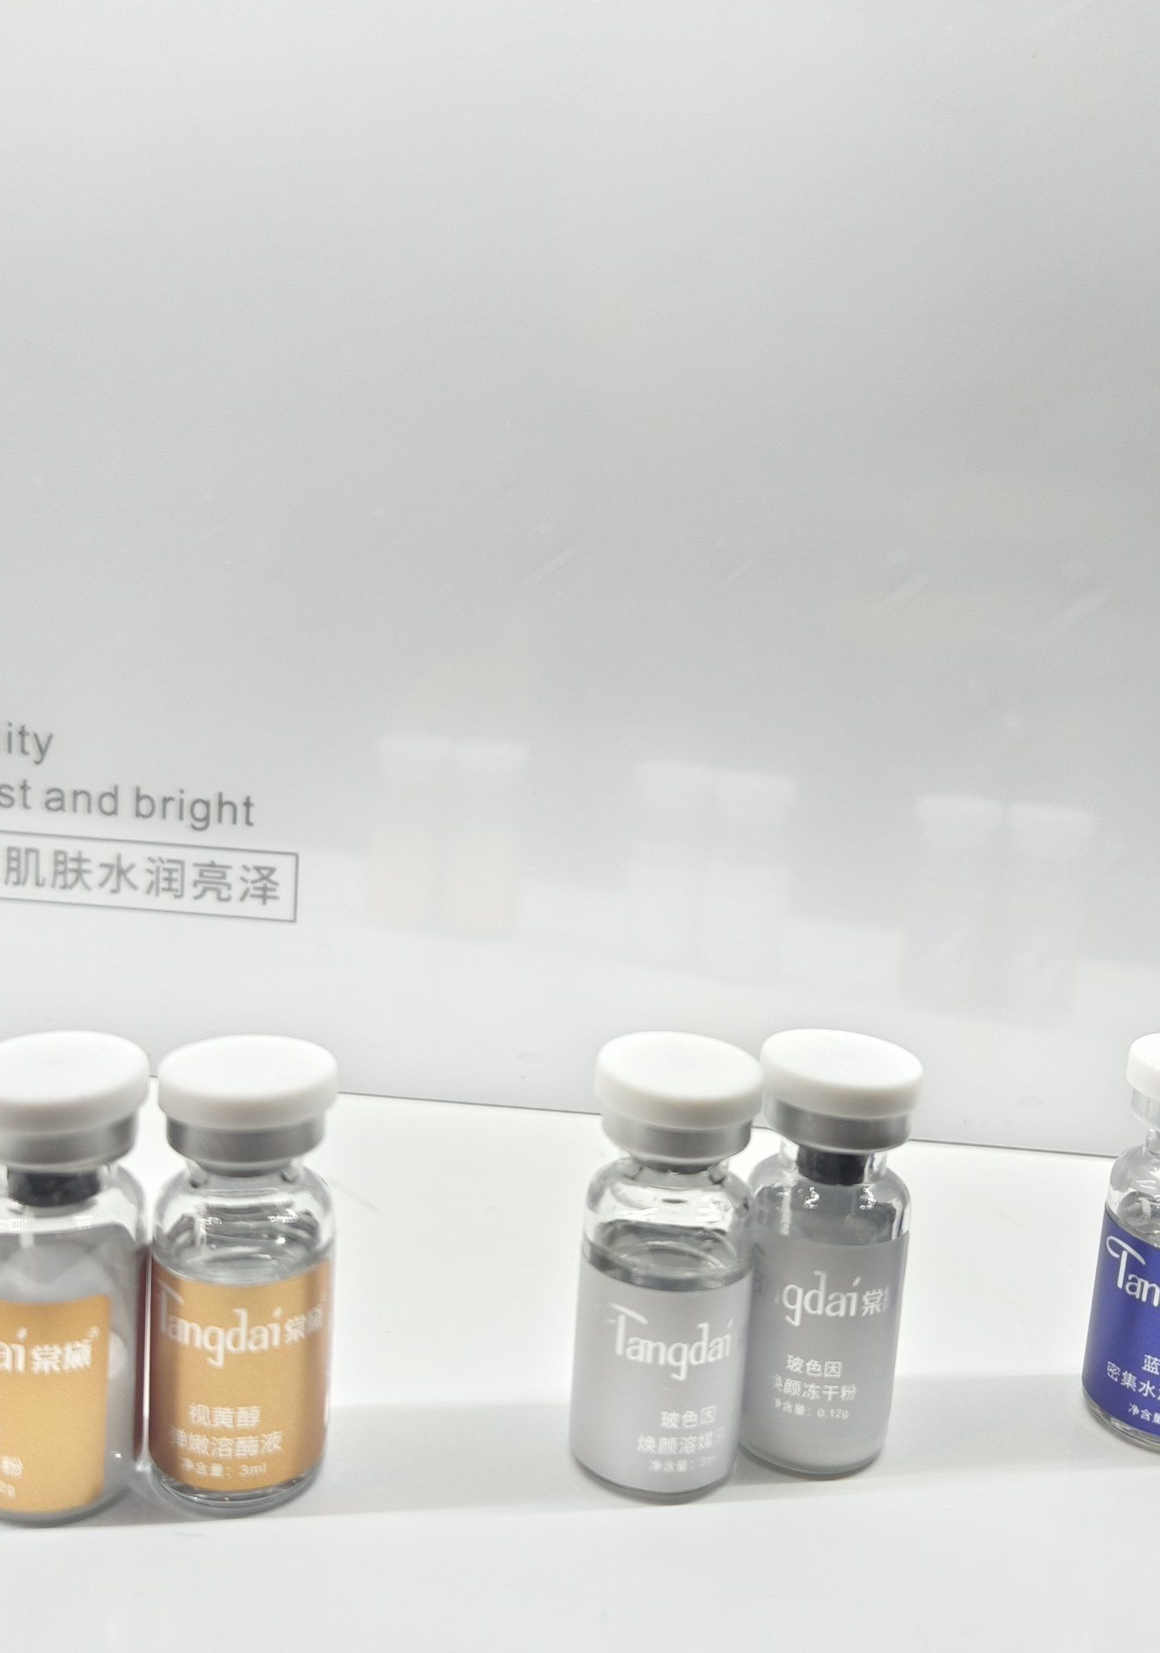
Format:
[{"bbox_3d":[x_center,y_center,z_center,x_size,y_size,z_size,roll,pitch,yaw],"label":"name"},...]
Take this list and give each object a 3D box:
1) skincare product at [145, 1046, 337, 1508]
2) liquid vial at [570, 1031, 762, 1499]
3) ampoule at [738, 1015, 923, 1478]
[{"bbox_3d":[-0.031,0.041,0.136,0.017,0.041,0.017,2,10,-7],"label":"skincare product"},{"bbox_3d":[0.009,0.042,0.142,0.017,0.041,0.017,4,10,-1],"label":"liquid vial"},{"bbox_3d":[0.024,0.043,0.147,0.017,0.041,0.017,6,11,14],"label":"ampoule"}]

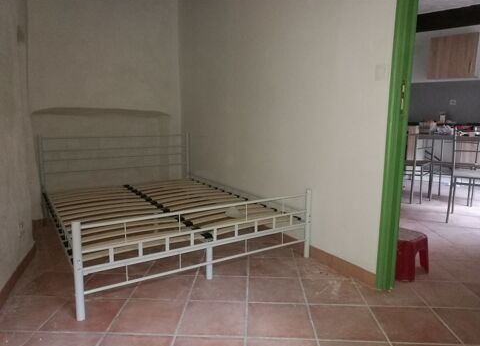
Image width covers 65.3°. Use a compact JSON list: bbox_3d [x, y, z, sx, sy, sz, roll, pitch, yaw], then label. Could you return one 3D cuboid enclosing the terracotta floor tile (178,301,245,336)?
[{"bbox_3d":[-0.122,0.702,1.804,0.305,0.010,0.303,1,9,2],"label":"terracotta floor tile"}]

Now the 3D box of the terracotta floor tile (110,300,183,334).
[{"bbox_3d":[-0.433,0.698,1.817,0.305,0.010,0.303,1,9,2],"label":"terracotta floor tile"}]

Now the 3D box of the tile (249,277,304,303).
[{"bbox_3d":[0.202,0.657,2.096,0.305,0.010,0.303,1,9,2],"label":"tile"}]

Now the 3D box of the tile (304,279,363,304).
[{"bbox_3d":[0.512,0.662,2.083,0.305,0.010,0.303,1,9,2],"label":"tile"}]

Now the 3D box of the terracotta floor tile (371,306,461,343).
[{"bbox_3d":[0.810,0.716,1.765,0.305,0.010,0.303,1,9,2],"label":"terracotta floor tile"}]

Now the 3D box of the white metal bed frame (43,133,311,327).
[{"bbox_3d":[-0.651,0.131,2.888,1.458,0.764,1.935,-5,11,-31],"label":"white metal bed frame"}]

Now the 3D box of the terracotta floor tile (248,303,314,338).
[{"bbox_3d":[0.188,0.707,1.791,0.305,0.010,0.303,1,9,2],"label":"terracotta floor tile"}]

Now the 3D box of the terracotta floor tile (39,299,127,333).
[{"bbox_3d":[-0.744,0.693,1.830,0.305,0.010,0.303,1,9,2],"label":"terracotta floor tile"}]

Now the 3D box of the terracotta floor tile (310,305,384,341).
[{"bbox_3d":[0.499,0.711,1.778,0.305,0.010,0.303,1,9,2],"label":"terracotta floor tile"}]

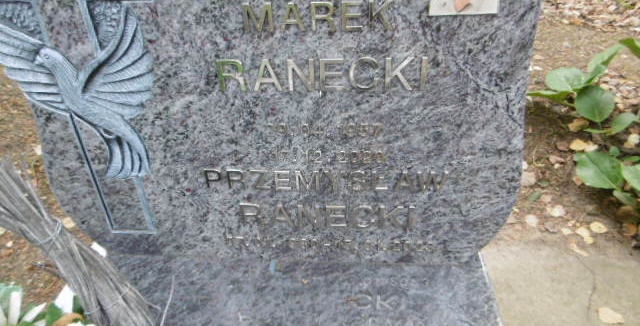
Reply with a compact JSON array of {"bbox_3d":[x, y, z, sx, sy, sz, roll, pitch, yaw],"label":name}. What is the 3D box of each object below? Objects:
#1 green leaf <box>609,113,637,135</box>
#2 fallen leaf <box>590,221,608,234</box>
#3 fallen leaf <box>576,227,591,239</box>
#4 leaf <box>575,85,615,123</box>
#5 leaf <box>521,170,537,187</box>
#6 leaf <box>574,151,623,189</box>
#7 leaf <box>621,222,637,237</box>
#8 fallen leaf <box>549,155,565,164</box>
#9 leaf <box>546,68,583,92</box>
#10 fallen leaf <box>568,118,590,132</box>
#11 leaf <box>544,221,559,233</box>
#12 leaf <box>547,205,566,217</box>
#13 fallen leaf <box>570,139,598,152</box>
[{"bbox_3d":[1.253,-0.163,1.840,0.136,0.030,0.059,-42,52,-12],"label":"green leaf"},{"bbox_3d":[0.897,0.210,1.427,0.058,0.010,0.044,-23,38,-28],"label":"fallen leaf"},{"bbox_3d":[0.760,0.200,1.278,0.041,0.008,0.045,22,40,31],"label":"fallen leaf"},{"bbox_3d":[1.064,-0.227,1.720,0.145,0.145,0.035,8,-7,28],"label":"leaf"},{"bbox_3d":[0.783,0.061,1.660,0.057,0.015,0.085,13,36,23],"label":"leaf"},{"bbox_3d":[0.990,0.025,1.571,0.143,0.040,0.166,0,51,18],"label":"leaf"},{"bbox_3d":[0.886,0.191,1.273,0.045,0.020,0.052,26,41,35],"label":"leaf"},{"bbox_3d":[0.848,-0.012,1.586,0.056,0.020,0.045,18,38,27],"label":"fallen leaf"},{"bbox_3d":[0.992,-0.339,1.800,0.140,0.035,0.135,-5,55,12],"label":"leaf"},{"bbox_3d":[1.034,-0.153,1.771,0.085,0.030,0.075,19,38,28],"label":"fallen leaf"},{"bbox_3d":[0.753,0.210,1.437,0.035,0.012,0.055,-6,33,-4],"label":"leaf"},{"bbox_3d":[0.726,0.148,1.355,0.052,0.012,0.052,20,38,28],"label":"leaf"},{"bbox_3d":[0.993,-0.066,1.665,0.100,0.020,0.075,20,38,29],"label":"fallen leaf"}]

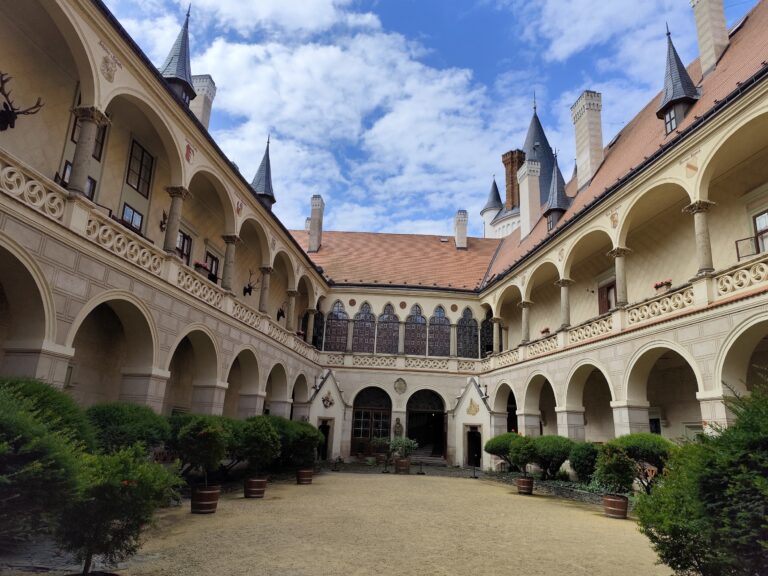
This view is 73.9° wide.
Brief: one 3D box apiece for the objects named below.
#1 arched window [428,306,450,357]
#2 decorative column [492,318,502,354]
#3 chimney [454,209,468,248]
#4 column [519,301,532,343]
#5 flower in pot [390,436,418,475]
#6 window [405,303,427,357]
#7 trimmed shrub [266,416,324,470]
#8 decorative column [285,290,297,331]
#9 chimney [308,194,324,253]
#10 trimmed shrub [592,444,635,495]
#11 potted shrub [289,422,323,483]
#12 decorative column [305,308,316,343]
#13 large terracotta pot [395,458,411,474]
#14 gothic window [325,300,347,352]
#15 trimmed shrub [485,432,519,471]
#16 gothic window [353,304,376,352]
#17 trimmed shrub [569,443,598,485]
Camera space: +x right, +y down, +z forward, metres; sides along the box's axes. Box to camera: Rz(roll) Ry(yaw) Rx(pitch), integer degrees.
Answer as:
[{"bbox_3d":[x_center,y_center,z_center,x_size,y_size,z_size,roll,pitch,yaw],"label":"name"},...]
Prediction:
[{"bbox_3d":[3.176,2.455,29.196,1.280,2.930,0.300,3,-15,-1],"label":"arched window"},{"bbox_3d":[6.308,2.722,28.409,0.442,2.022,0.442,5,-16,-7],"label":"decorative column"},{"bbox_3d":[5.803,-4.387,38.711,0.850,3.005,0.900,2,-16,0],"label":"chimney"},{"bbox_3d":[6.870,1.701,24.678,0.442,2.022,0.442,5,-16,-7],"label":"column"},{"bbox_3d":[0.798,6.499,19.847,1.050,1.400,1.050,3,-15,-1],"label":"flower in pot"},{"bbox_3d":[1.935,2.562,30.839,1.337,3.159,0.220,3,-16,-3],"label":"window"},{"bbox_3d":[-3.080,5.402,17.765,1.900,1.720,1.900,1,-16,7],"label":"trimmed shrub"},{"bbox_3d":[-4.317,1.091,23.944,0.470,1.780,0.470,1,-15,7],"label":"decorative column"},{"bbox_3d":[-4.527,-4.223,34.488,0.697,4.114,0.782,1,-16,6],"label":"chimney"},{"bbox_3d":[5.412,4.280,12.033,0.885,1.086,0.885,-4,-17,23],"label":"trimmed shrub"},{"bbox_3d":[-2.550,5.333,16.634,1.120,1.970,1.120,4,-16,-7],"label":"potted shrub"},{"bbox_3d":[-3.905,2.147,27.392,0.470,1.780,0.470,1,-15,7],"label":"decorative column"},{"bbox_3d":[0.727,6.901,19.735,0.580,0.560,0.580,3,-15,1],"label":"large terracotta pot"},{"bbox_3d":[-2.731,2.244,30.091,1.290,3.107,0.204,3,-16,-2],"label":"gothic window"},{"bbox_3d":[5.083,6.809,21.258,1.598,1.632,1.598,-1,-16,13],"label":"trimmed shrub"},{"bbox_3d":[-1.114,2.241,29.198,1.360,2.901,0.300,3,-15,-1],"label":"gothic window"},{"bbox_3d":[6.060,5.331,15.500,1.000,1.280,1.000,5,-15,-7],"label":"trimmed shrub"}]

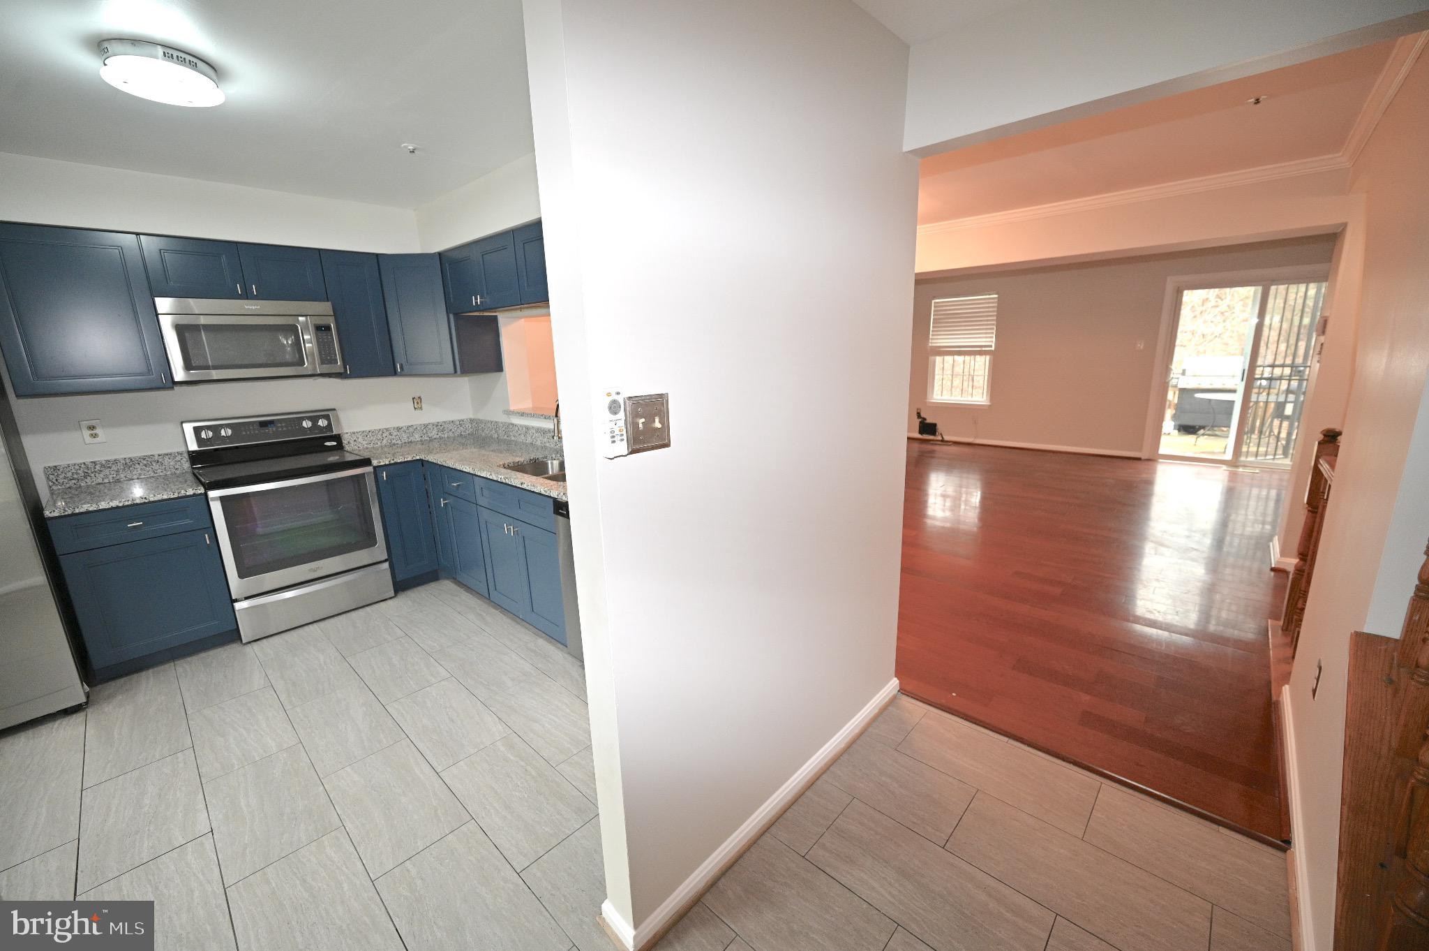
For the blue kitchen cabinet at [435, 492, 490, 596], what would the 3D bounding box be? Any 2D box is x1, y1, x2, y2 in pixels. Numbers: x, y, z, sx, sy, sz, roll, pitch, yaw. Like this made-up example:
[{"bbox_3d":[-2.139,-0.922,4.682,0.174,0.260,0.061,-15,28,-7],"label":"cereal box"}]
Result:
[{"bbox_3d":[-1.296,0.364,3.550,0.460,0.585,0.583,10,17,42],"label":"blue kitchen cabinet"}]

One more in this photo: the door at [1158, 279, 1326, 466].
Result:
[{"bbox_3d":[5.908,-1.079,6.135,1.490,2.020,0.100,10,17,42],"label":"door"}]

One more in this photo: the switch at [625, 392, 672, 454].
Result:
[{"bbox_3d":[-0.146,-0.117,1.256,0.020,0.125,0.128,10,18,42],"label":"switch"}]

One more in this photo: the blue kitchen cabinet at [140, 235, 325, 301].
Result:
[{"bbox_3d":[-2.713,-1.141,3.168,0.335,0.297,0.756,10,17,42],"label":"blue kitchen cabinet"}]

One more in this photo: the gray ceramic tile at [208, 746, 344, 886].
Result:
[{"bbox_3d":[-1.563,1.159,1.951,0.616,0.012,0.303,10,17,42],"label":"gray ceramic tile"}]

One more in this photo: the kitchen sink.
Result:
[{"bbox_3d":[-0.800,0.080,3.035,0.740,0.202,0.405,10,18,42],"label":"kitchen sink"}]

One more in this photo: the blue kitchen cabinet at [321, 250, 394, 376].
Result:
[{"bbox_3d":[-2.344,-1.018,3.594,0.335,0.755,0.302,10,17,42],"label":"blue kitchen cabinet"}]

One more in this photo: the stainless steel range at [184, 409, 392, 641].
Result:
[{"bbox_3d":[-2.542,0.252,3.363,0.650,1.200,0.757,10,17,42],"label":"stainless steel range"}]

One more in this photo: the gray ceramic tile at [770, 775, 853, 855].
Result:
[{"bbox_3d":[0.319,1.121,1.840,0.154,0.010,0.304,10,17,42],"label":"gray ceramic tile"}]

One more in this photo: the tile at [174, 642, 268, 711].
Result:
[{"bbox_3d":[-2.476,1.009,2.795,0.614,0.010,0.307,10,18,42],"label":"tile"}]

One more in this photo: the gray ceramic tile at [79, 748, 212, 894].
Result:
[{"bbox_3d":[-1.982,1.168,1.932,0.603,0.010,0.301,10,17,42],"label":"gray ceramic tile"}]

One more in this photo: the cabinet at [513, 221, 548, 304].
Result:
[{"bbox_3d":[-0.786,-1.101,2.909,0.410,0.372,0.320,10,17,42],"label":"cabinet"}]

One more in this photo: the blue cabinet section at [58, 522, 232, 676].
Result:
[{"bbox_3d":[-2.937,0.555,2.908,0.540,0.580,0.525,9,16,42],"label":"blue cabinet section"}]

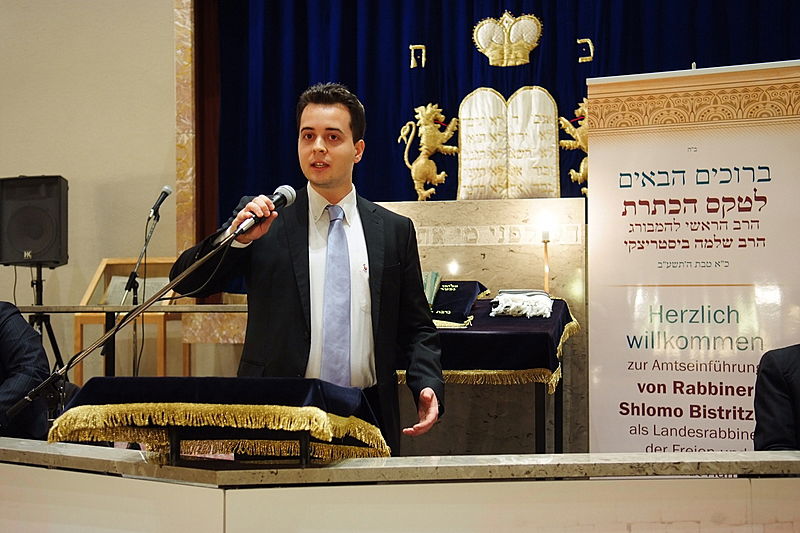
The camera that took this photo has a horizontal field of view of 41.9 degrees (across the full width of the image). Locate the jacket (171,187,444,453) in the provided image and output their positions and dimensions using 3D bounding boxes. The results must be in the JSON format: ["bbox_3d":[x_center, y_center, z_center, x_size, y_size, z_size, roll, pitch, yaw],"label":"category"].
[{"bbox_3d":[-0.205,0.165,2.500,0.630,0.730,0.420,0,3,-1],"label":"jacket"}]

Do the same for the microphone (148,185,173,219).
[{"bbox_3d":[-1.227,-0.338,5.360,0.052,0.180,0.052,30,3,0],"label":"microphone"}]

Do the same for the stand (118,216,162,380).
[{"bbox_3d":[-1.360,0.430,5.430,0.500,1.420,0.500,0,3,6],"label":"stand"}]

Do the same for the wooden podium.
[{"bbox_3d":[-1.620,0.530,6.370,0.540,1.120,0.520,0,3,-3],"label":"wooden podium"}]

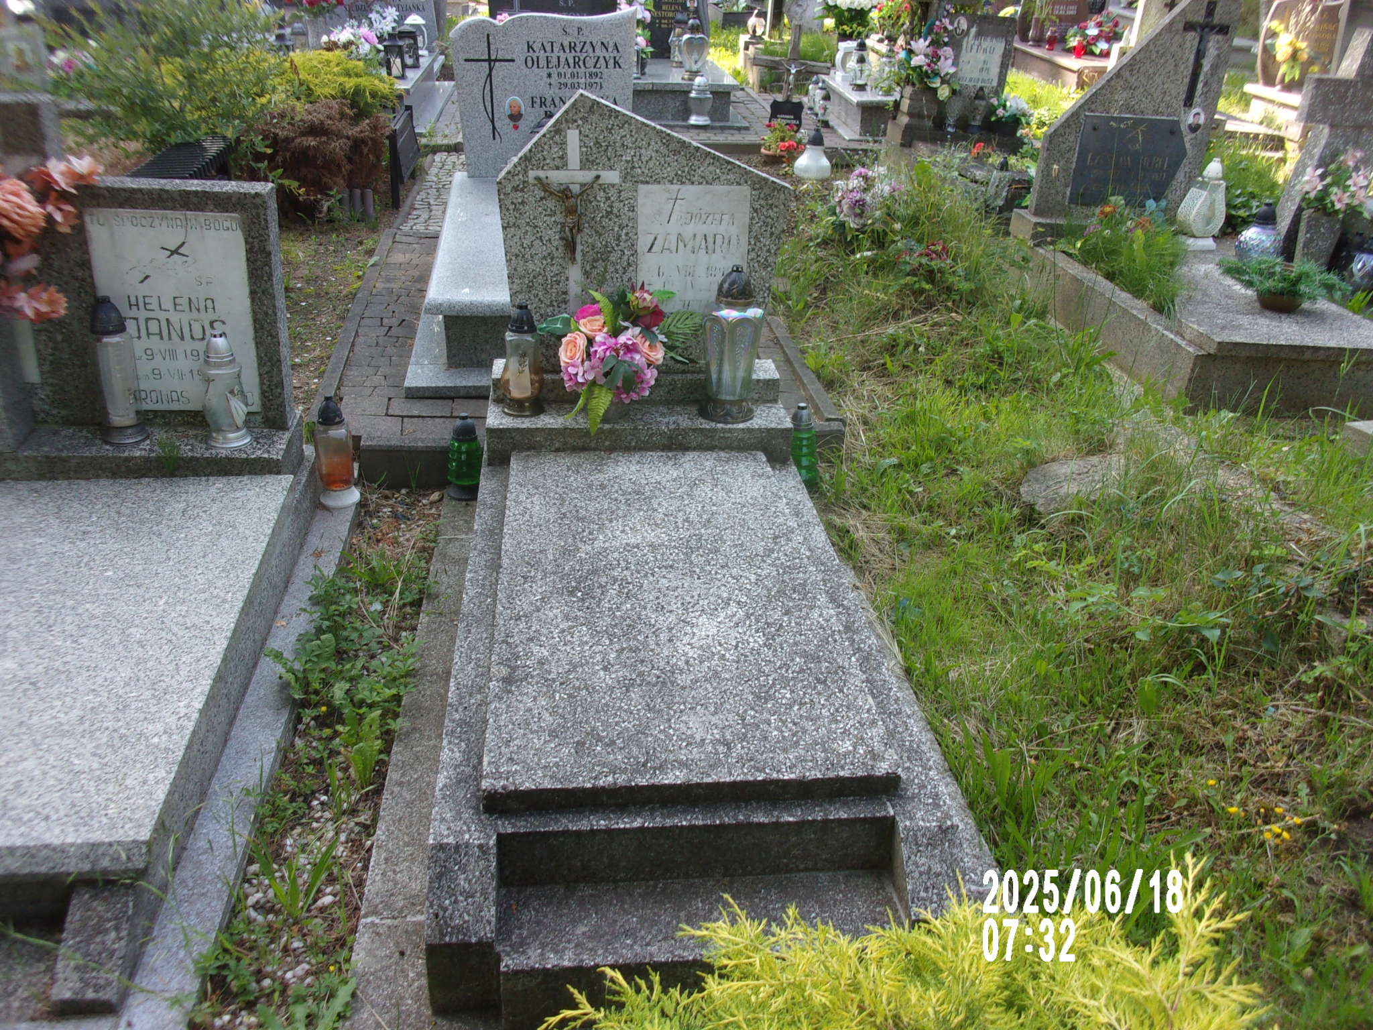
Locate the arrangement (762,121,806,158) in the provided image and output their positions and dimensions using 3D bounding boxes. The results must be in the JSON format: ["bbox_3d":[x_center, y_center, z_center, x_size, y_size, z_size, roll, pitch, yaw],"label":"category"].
[{"bbox_3d":[0.633,-2.430,7.200,0.280,0.270,0.260,-1,26,-6],"label":"arrangement"}]

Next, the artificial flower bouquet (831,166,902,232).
[{"bbox_3d":[0.865,-1.522,5.350,0.340,0.320,0.300,-1,26,-6],"label":"artificial flower bouquet"}]

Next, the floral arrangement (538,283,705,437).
[{"bbox_3d":[-0.164,-0.399,2.754,0.420,0.340,0.270,-1,26,-6],"label":"floral arrangement"}]

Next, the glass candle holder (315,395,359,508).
[{"bbox_3d":[-0.922,-0.168,2.915,0.105,0.285,0.105,-1,26,-6],"label":"glass candle holder"}]

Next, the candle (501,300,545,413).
[{"bbox_3d":[-0.410,-0.390,2.779,0.105,0.280,0.105,-1,26,-6],"label":"candle"}]

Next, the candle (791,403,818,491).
[{"bbox_3d":[0.351,-0.190,3.182,0.075,0.250,0.075,-1,26,-6],"label":"candle"}]

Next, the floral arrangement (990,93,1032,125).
[{"bbox_3d":[2.133,-2.669,7.300,0.280,0.220,0.240,-1,26,-6],"label":"floral arrangement"}]

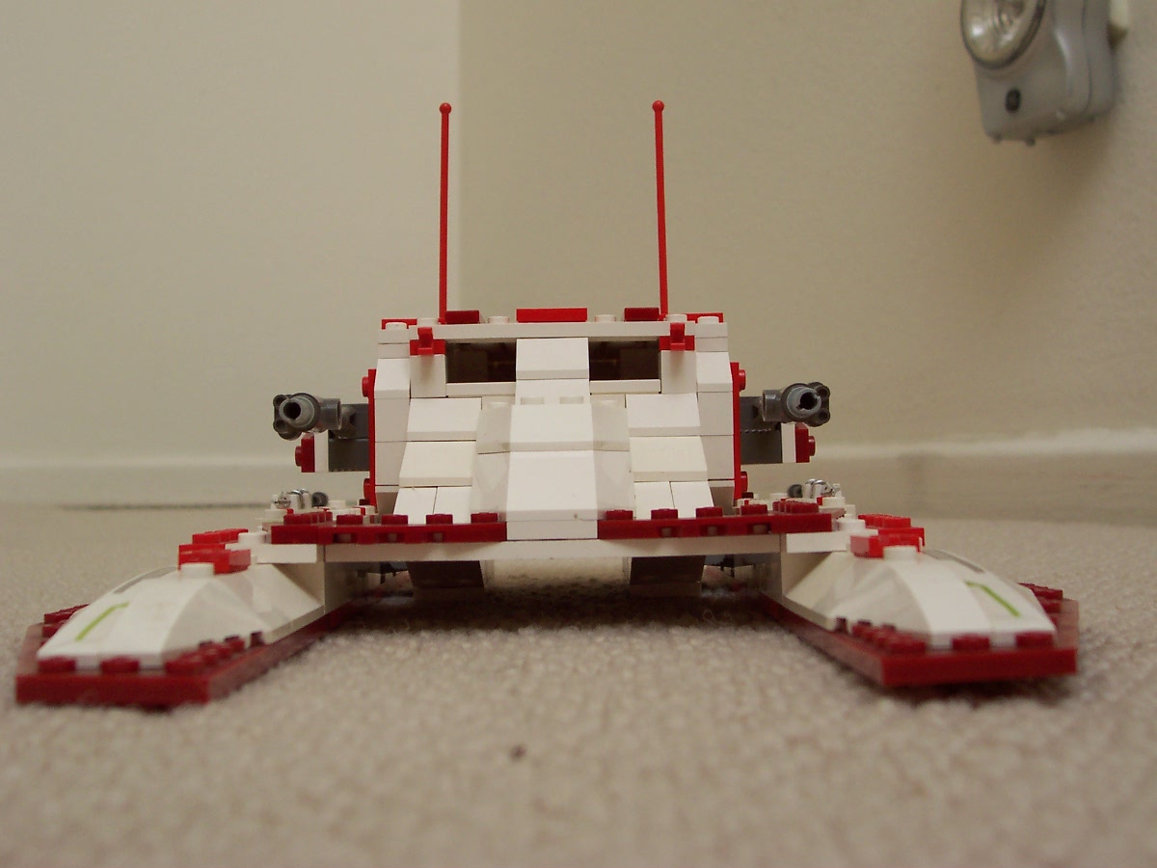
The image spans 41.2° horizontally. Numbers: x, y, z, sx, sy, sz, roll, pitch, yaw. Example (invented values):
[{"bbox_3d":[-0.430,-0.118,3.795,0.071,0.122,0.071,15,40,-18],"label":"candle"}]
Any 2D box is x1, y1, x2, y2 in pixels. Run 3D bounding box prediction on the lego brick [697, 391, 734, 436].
[{"bbox_3d":[0.031,-0.004,0.350,0.008,0.010,0.011,-1,-1,0],"label":"lego brick"}]

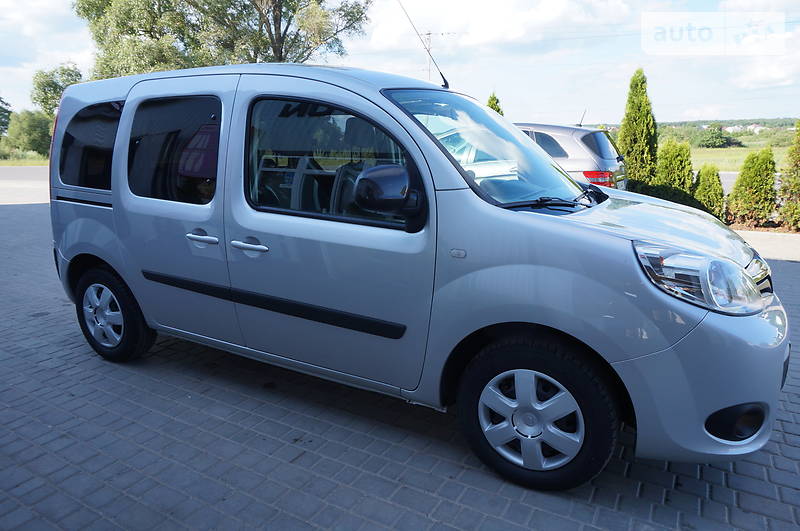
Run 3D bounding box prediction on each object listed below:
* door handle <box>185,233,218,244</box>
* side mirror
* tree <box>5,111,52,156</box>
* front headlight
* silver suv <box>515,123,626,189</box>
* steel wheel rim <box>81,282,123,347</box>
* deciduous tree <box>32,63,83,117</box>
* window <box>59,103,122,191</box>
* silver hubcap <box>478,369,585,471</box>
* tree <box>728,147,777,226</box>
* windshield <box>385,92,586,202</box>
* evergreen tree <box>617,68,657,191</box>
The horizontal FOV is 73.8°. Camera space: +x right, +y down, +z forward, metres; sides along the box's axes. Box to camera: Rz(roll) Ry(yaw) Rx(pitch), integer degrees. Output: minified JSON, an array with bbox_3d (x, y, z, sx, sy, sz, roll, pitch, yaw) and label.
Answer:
[{"bbox_3d":[-1.001,-0.137,2.700,0.215,0.040,0.055,7,13,28],"label":"door handle"},{"bbox_3d":[-0.030,-0.279,2.079,0.180,0.215,0.240,7,13,28],"label":"side mirror"},{"bbox_3d":[-28.608,-10.056,41.013,3.850,3.638,3.850,-8,15,-33],"label":"tree"},{"bbox_3d":[1.077,0.024,1.880,0.460,0.260,0.370,7,15,28],"label":"front headlight"},{"bbox_3d":[1.276,-1.554,9.041,4.700,1.660,1.860,7,15,28],"label":"silver suv"},{"bbox_3d":[-1.834,0.308,3.380,0.410,0.410,0.130,7,15,28],"label":"steel wheel rim"},{"bbox_3d":[-28.880,-13.052,45.041,4.567,7.851,4.567,-7,14,-31],"label":"deciduous tree"},{"bbox_3d":[-1.801,-0.694,3.103,0.580,0.480,0.060,7,6,28],"label":"window"},{"bbox_3d":[0.525,0.586,2.102,0.410,0.410,0.130,7,15,28],"label":"silver hubcap"},{"bbox_3d":[5.786,-1.310,8.704,0.680,1.240,0.680,7,15,28],"label":"tree"},{"bbox_3d":[0.532,-0.615,2.808,0.840,0.170,1.390,48,28,12],"label":"windshield"},{"bbox_3d":[5.053,-2.618,11.354,0.853,3.010,0.853,6,13,23],"label":"evergreen tree"}]

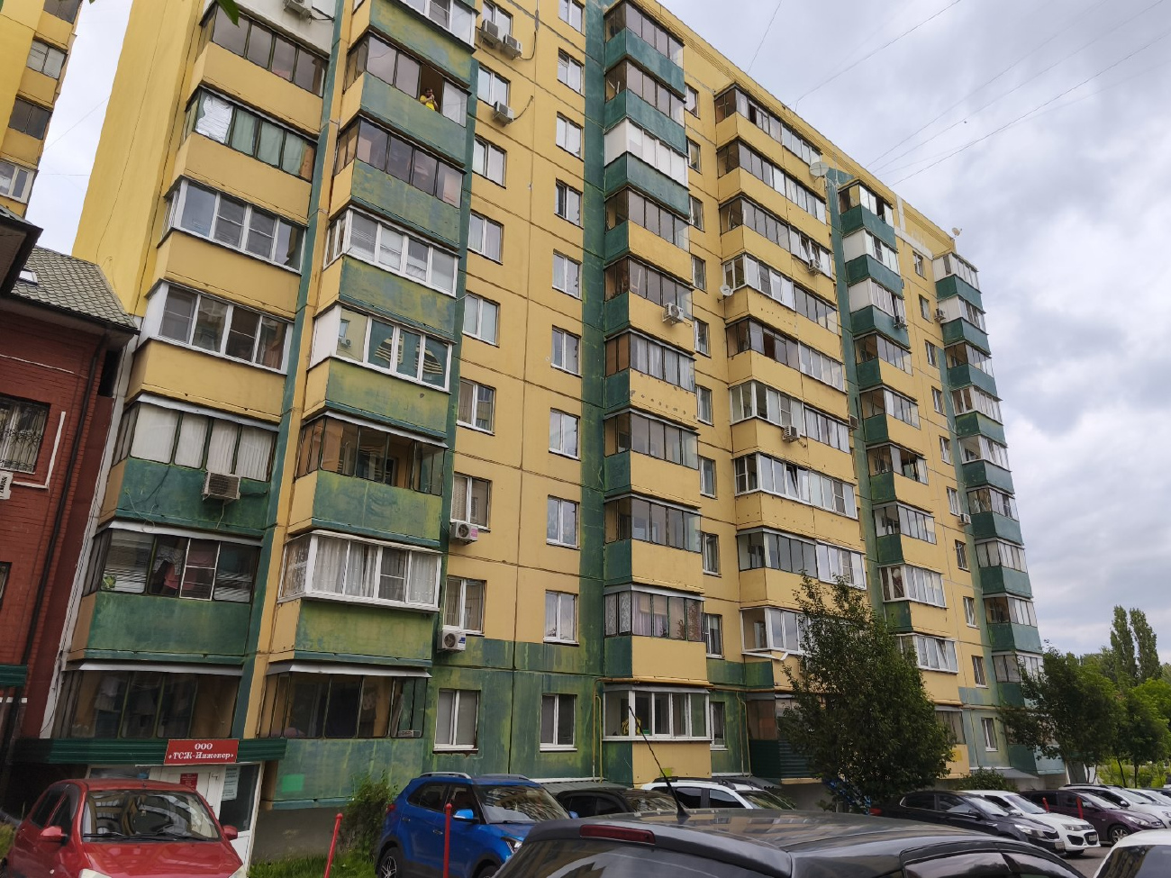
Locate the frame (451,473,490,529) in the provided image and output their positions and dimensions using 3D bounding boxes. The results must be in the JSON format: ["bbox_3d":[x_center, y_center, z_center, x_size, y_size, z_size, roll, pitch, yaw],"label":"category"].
[{"bbox_3d":[-3.136,1.738,21.374,1.230,1.390,0.130,16,-24,-39],"label":"frame"}]

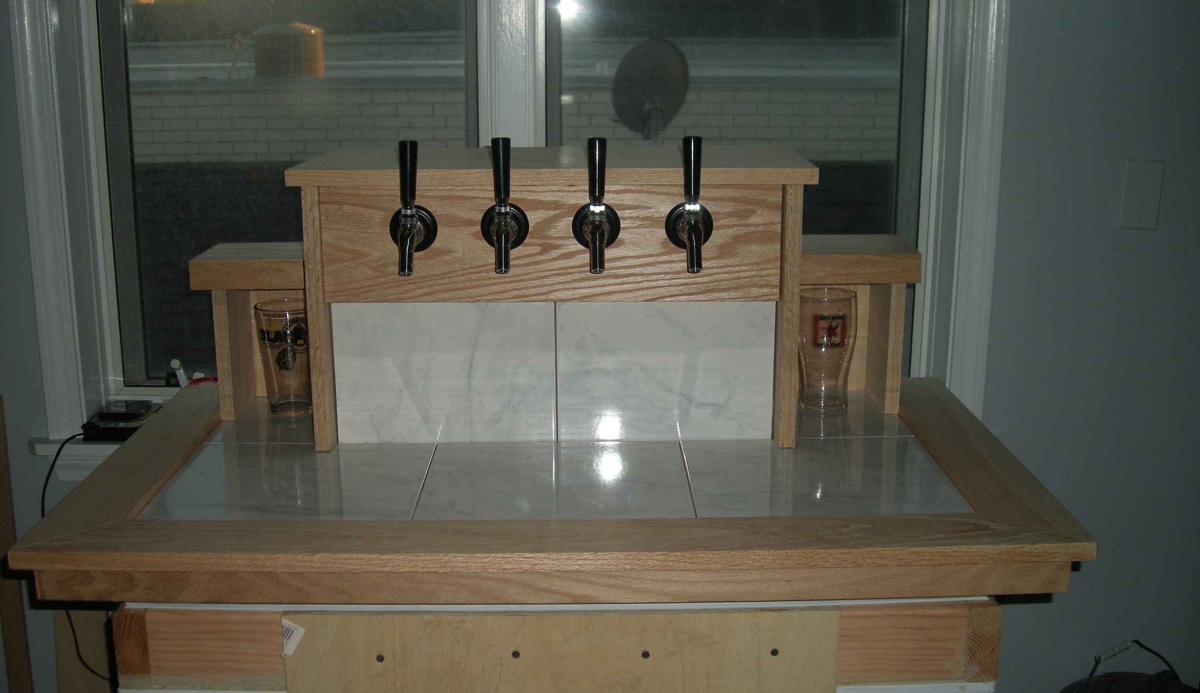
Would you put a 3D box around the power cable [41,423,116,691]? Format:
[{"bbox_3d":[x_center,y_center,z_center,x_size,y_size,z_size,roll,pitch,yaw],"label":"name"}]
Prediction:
[{"bbox_3d":[-0.764,0.312,1.863,0.076,0.397,0.080,0,14,-1],"label":"power cable"}]

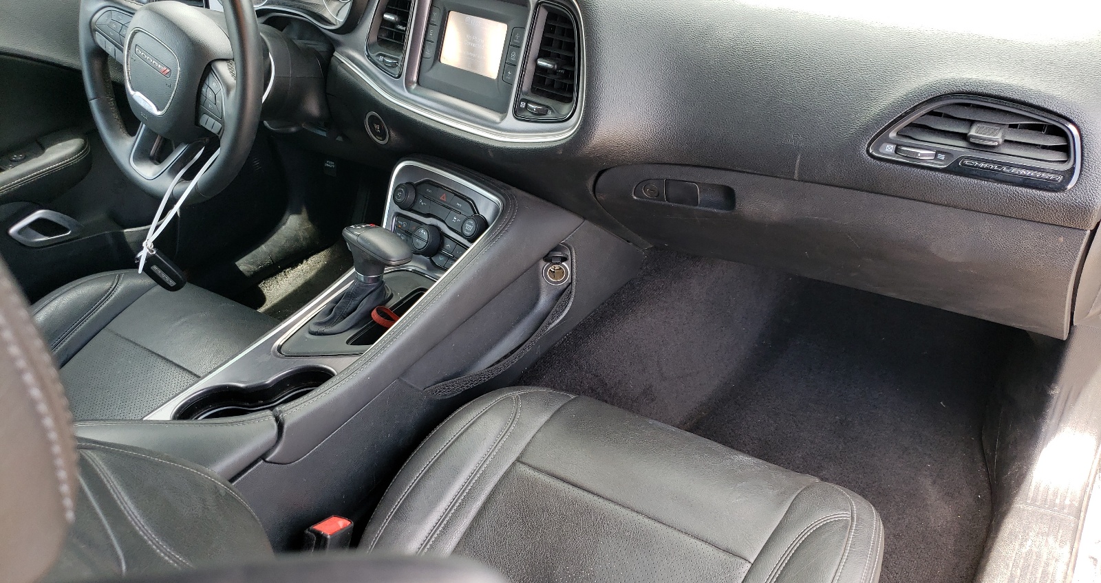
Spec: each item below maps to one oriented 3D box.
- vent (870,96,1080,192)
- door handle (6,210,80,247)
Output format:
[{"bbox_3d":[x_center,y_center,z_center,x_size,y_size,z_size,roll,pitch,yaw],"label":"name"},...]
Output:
[{"bbox_3d":[0.404,-0.147,0.796,0.180,0.079,0.051,19,29,29],"label":"vent"},{"bbox_3d":[-0.845,-0.104,1.387,0.030,0.057,0.108,19,44,29],"label":"door handle"}]

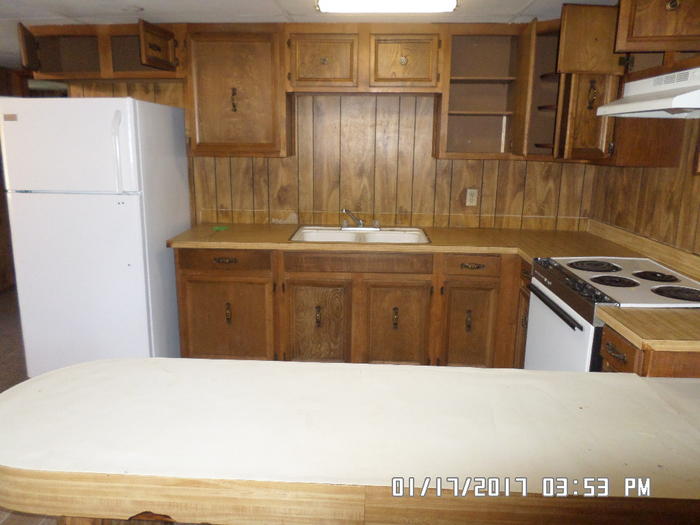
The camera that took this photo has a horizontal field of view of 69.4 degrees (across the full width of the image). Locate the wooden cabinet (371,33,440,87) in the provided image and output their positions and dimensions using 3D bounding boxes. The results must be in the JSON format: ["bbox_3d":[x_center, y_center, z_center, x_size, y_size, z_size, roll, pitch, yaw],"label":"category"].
[{"bbox_3d":[0.322,-1.196,3.062,0.390,0.285,0.340,1,13,2],"label":"wooden cabinet"}]

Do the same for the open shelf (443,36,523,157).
[{"bbox_3d":[0.782,-0.995,3.090,0.430,0.690,0.330,1,13,2],"label":"open shelf"}]

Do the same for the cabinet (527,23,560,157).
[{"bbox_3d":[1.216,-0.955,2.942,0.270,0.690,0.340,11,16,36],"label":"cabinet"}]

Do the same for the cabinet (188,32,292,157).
[{"bbox_3d":[-0.665,-1.042,3.163,0.585,0.735,0.320,1,13,2],"label":"cabinet"}]

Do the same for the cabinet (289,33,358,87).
[{"bbox_3d":[-0.147,-1.208,3.079,0.400,0.295,0.340,1,13,2],"label":"cabinet"}]

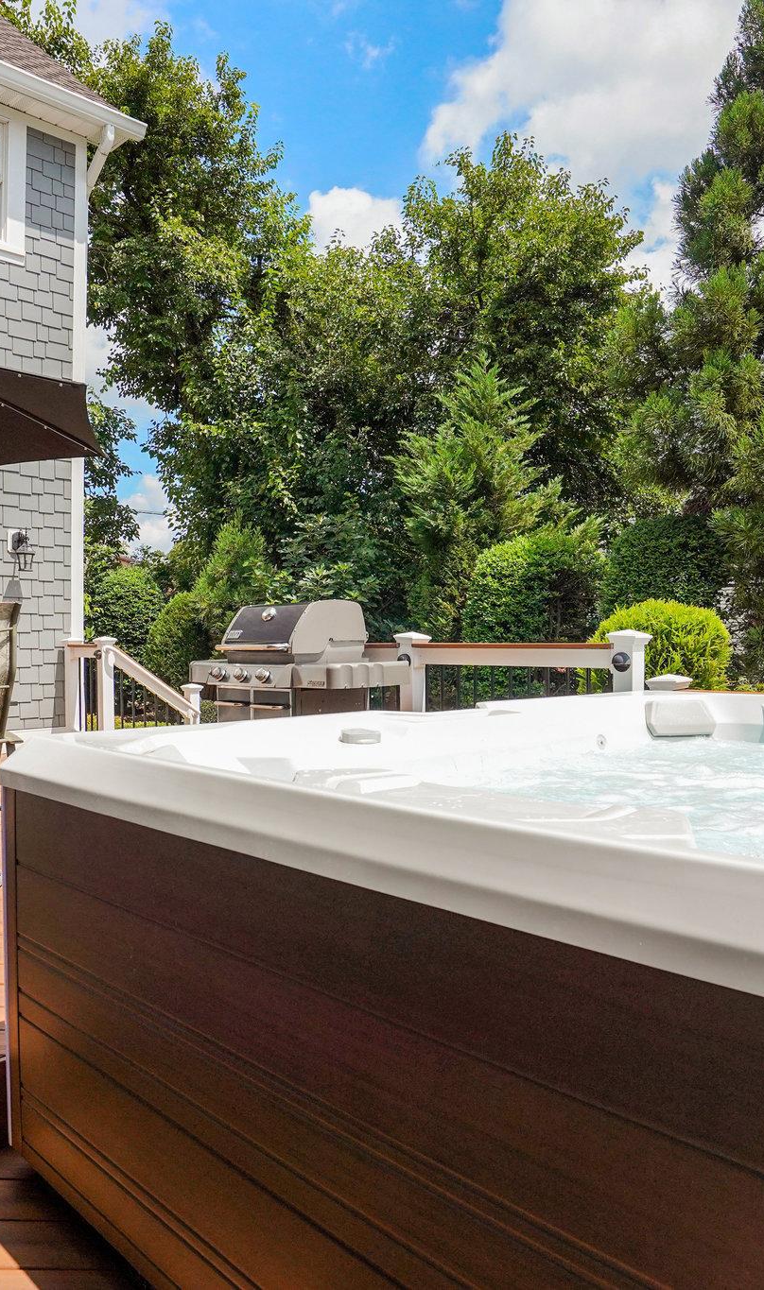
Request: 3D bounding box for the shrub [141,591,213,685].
[{"bbox_3d":[-2.699,0.371,11.500,1.150,2.160,1.150,0,0,-12],"label":"shrub"}]

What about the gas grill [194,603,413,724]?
[{"bbox_3d":[-0.470,0.360,4.800,0.660,1.200,1.280,0,0,-43],"label":"gas grill"}]

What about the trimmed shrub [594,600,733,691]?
[{"bbox_3d":[2.823,0.501,8.800,1.500,1.900,1.500,0,0,0],"label":"trimmed shrub"}]

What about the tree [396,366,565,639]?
[{"bbox_3d":[1.395,-1.363,12.500,2.500,5.630,2.500,0,0,0],"label":"tree"}]

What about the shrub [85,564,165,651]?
[{"bbox_3d":[-4.023,0.108,13.500,1.300,2.680,1.300,0,0,-18],"label":"shrub"}]

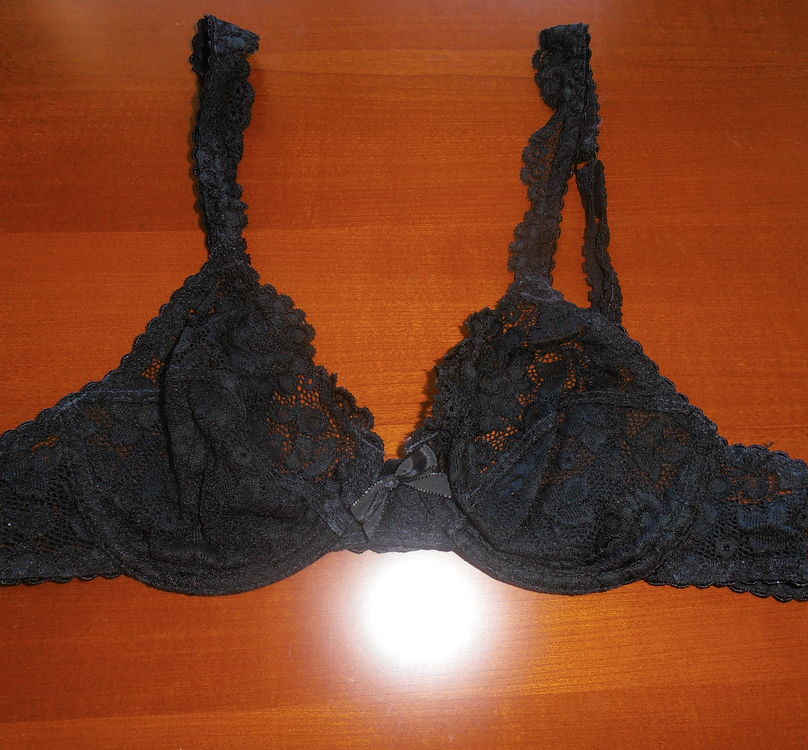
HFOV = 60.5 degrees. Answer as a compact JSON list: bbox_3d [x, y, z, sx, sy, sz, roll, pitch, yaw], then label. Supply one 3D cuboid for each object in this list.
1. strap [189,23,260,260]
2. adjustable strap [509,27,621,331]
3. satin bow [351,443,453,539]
[{"bbox_3d":[-0.105,-0.140,0.395,0.040,0.018,0.174,-3,69,0],"label":"strap"},{"bbox_3d":[0.085,-0.120,0.384,0.057,0.020,0.197,2,69,2],"label":"adjustable strap"},{"bbox_3d":[-0.001,0.053,0.319,0.047,0.011,0.043,0,69,1],"label":"satin bow"}]

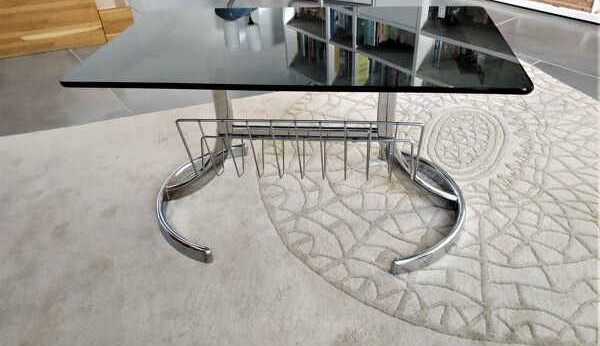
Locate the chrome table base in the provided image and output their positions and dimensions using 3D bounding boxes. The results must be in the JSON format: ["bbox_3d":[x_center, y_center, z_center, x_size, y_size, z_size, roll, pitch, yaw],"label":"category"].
[{"bbox_3d":[0.008,-0.098,1.123,0.932,0.499,0.487,2,39,7],"label":"chrome table base"}]

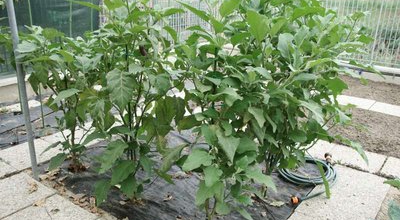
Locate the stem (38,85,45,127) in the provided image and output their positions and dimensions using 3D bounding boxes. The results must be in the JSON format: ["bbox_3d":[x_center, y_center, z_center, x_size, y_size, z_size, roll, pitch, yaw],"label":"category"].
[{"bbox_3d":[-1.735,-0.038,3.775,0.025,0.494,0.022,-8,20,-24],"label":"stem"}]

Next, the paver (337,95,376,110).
[{"bbox_3d":[2.223,-0.084,4.947,0.476,0.045,0.490,14,22,35],"label":"paver"}]

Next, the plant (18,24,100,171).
[{"bbox_3d":[-1.103,-0.045,2.758,0.554,1.164,0.554,-7,20,-22],"label":"plant"}]

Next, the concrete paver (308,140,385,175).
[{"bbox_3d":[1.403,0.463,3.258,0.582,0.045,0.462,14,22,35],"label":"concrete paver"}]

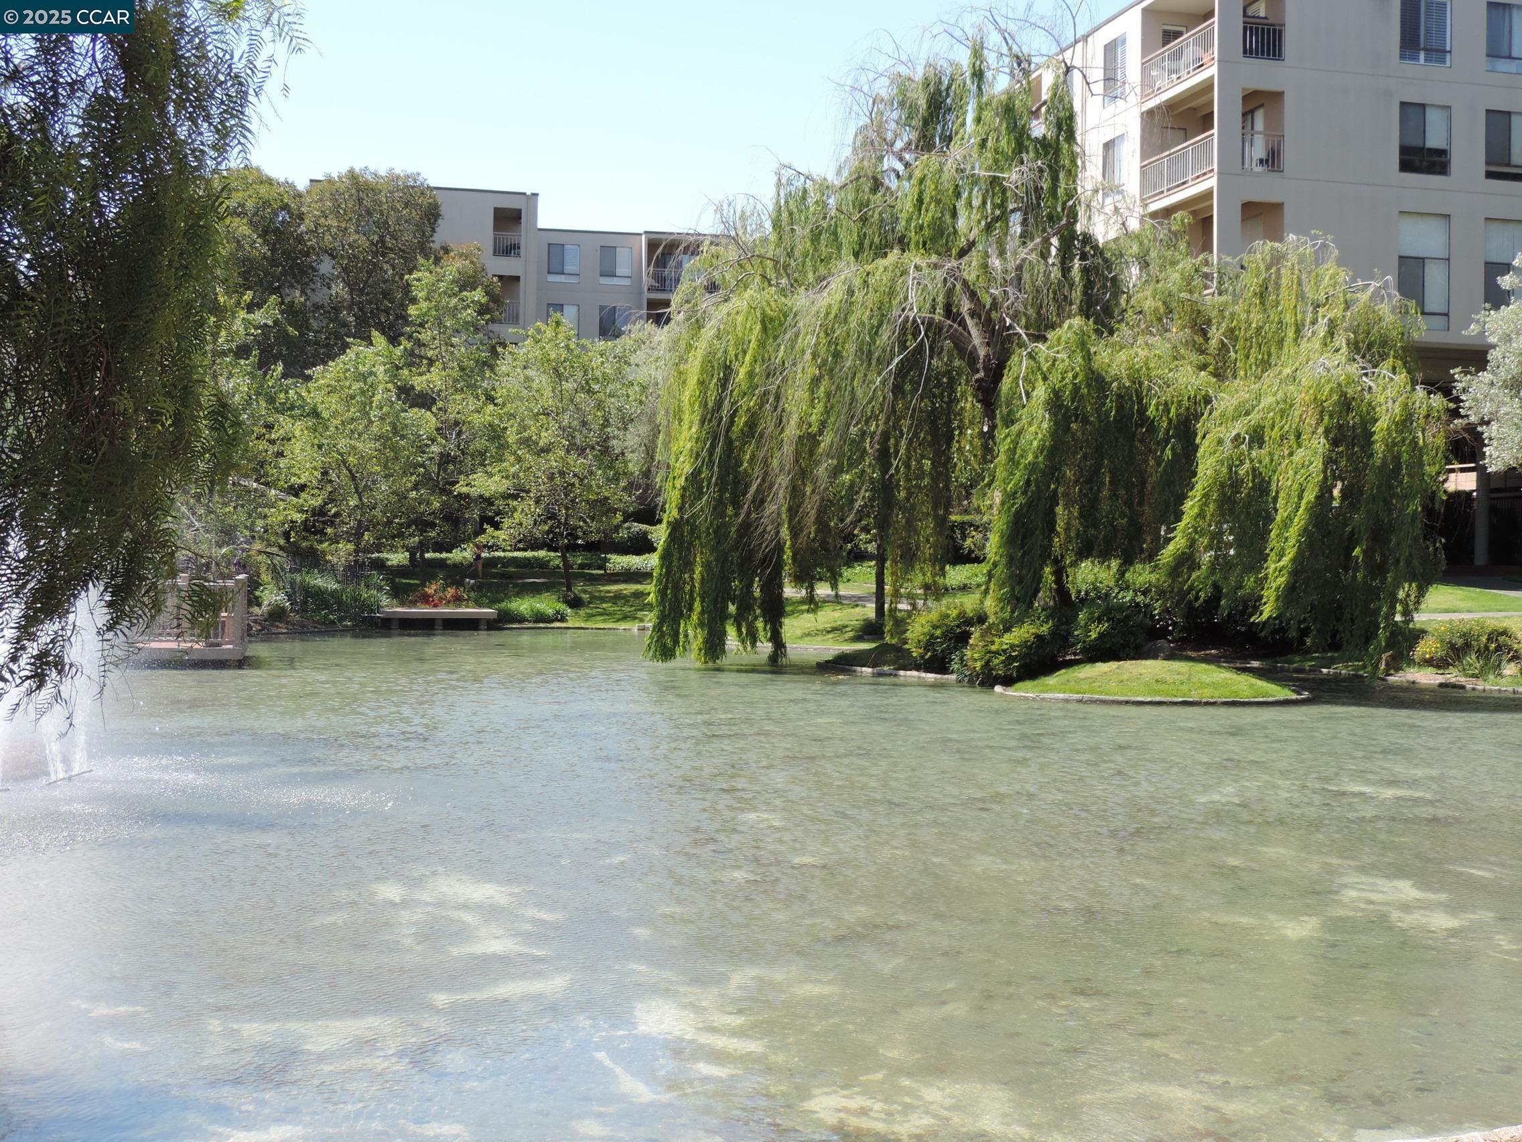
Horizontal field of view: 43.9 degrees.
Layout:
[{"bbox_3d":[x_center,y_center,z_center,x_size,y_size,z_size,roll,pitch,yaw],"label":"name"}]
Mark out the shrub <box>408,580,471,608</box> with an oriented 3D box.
[{"bbox_3d":[-9.255,0.656,54.300,1.880,0.820,1.300,0,0,0],"label":"shrub"}]

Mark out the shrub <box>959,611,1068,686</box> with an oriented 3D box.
[{"bbox_3d":[3.809,1.165,28.500,1.660,1.140,1.450,0,0,0],"label":"shrub"}]

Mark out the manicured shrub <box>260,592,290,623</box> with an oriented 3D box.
[{"bbox_3d":[-12.553,0.951,48.800,0.780,0.780,0.750,0,0,0],"label":"manicured shrub"}]

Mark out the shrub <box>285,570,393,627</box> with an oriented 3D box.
[{"bbox_3d":[-11.342,0.719,50.800,2.920,1.520,1.800,0,0,0],"label":"shrub"}]

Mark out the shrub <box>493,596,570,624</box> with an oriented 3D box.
[{"bbox_3d":[-6.458,1.087,53.200,2.170,0.820,1.400,0,0,0],"label":"shrub"}]

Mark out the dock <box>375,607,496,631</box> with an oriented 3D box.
[{"bbox_3d":[-8.912,1.334,52.000,3.250,0.530,2.200,0,0,0],"label":"dock"}]

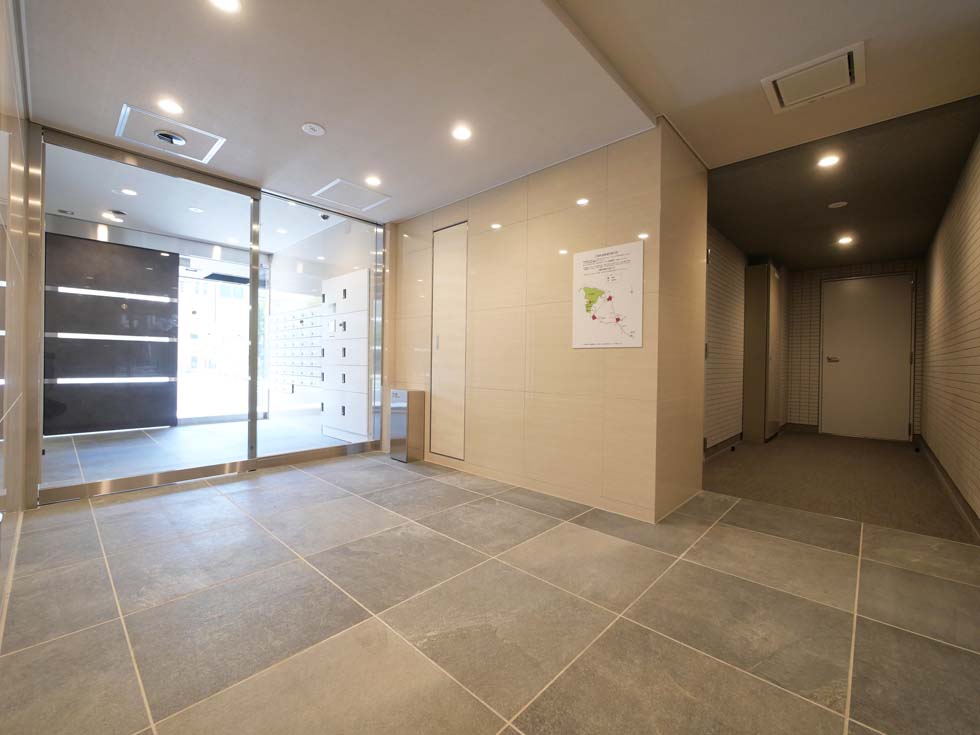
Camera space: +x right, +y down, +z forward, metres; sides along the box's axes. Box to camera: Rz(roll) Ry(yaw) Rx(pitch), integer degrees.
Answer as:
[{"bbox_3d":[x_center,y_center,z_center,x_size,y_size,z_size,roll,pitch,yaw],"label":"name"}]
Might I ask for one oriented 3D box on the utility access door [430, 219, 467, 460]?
[{"bbox_3d":[-0.339,-0.215,3.333,0.439,1.922,0.040,1,0,43],"label":"utility access door"}]

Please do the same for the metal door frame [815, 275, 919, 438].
[{"bbox_3d":[4.824,-0.135,5.116,0.860,2.060,0.060,1,0,43],"label":"metal door frame"}]

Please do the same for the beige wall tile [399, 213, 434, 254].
[{"bbox_3d":[-0.689,-1.210,3.658,0.543,0.311,0.020,1,0,43],"label":"beige wall tile"}]

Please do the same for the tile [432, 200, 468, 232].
[{"bbox_3d":[-0.329,-1.268,3.323,0.439,0.183,0.020,1,0,43],"label":"tile"}]

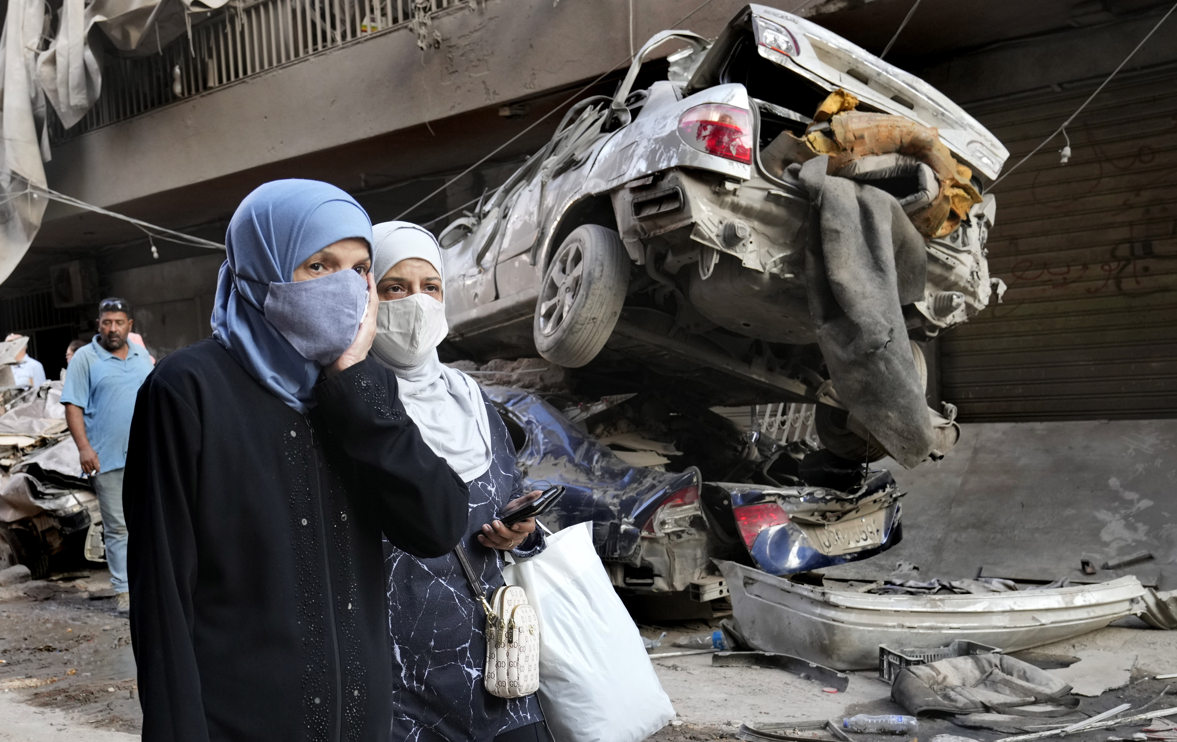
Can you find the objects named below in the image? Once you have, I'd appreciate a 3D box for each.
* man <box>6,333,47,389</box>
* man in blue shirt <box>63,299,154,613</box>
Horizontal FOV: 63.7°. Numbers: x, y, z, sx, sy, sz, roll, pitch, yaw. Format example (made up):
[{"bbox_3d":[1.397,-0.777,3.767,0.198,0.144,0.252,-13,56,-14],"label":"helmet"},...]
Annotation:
[{"bbox_3d":[-4.773,0.552,8.014,0.520,1.730,0.340,-4,1,9],"label":"man"},{"bbox_3d":[-2.630,0.466,5.220,0.540,1.730,0.350,-4,1,-37],"label":"man in blue shirt"}]

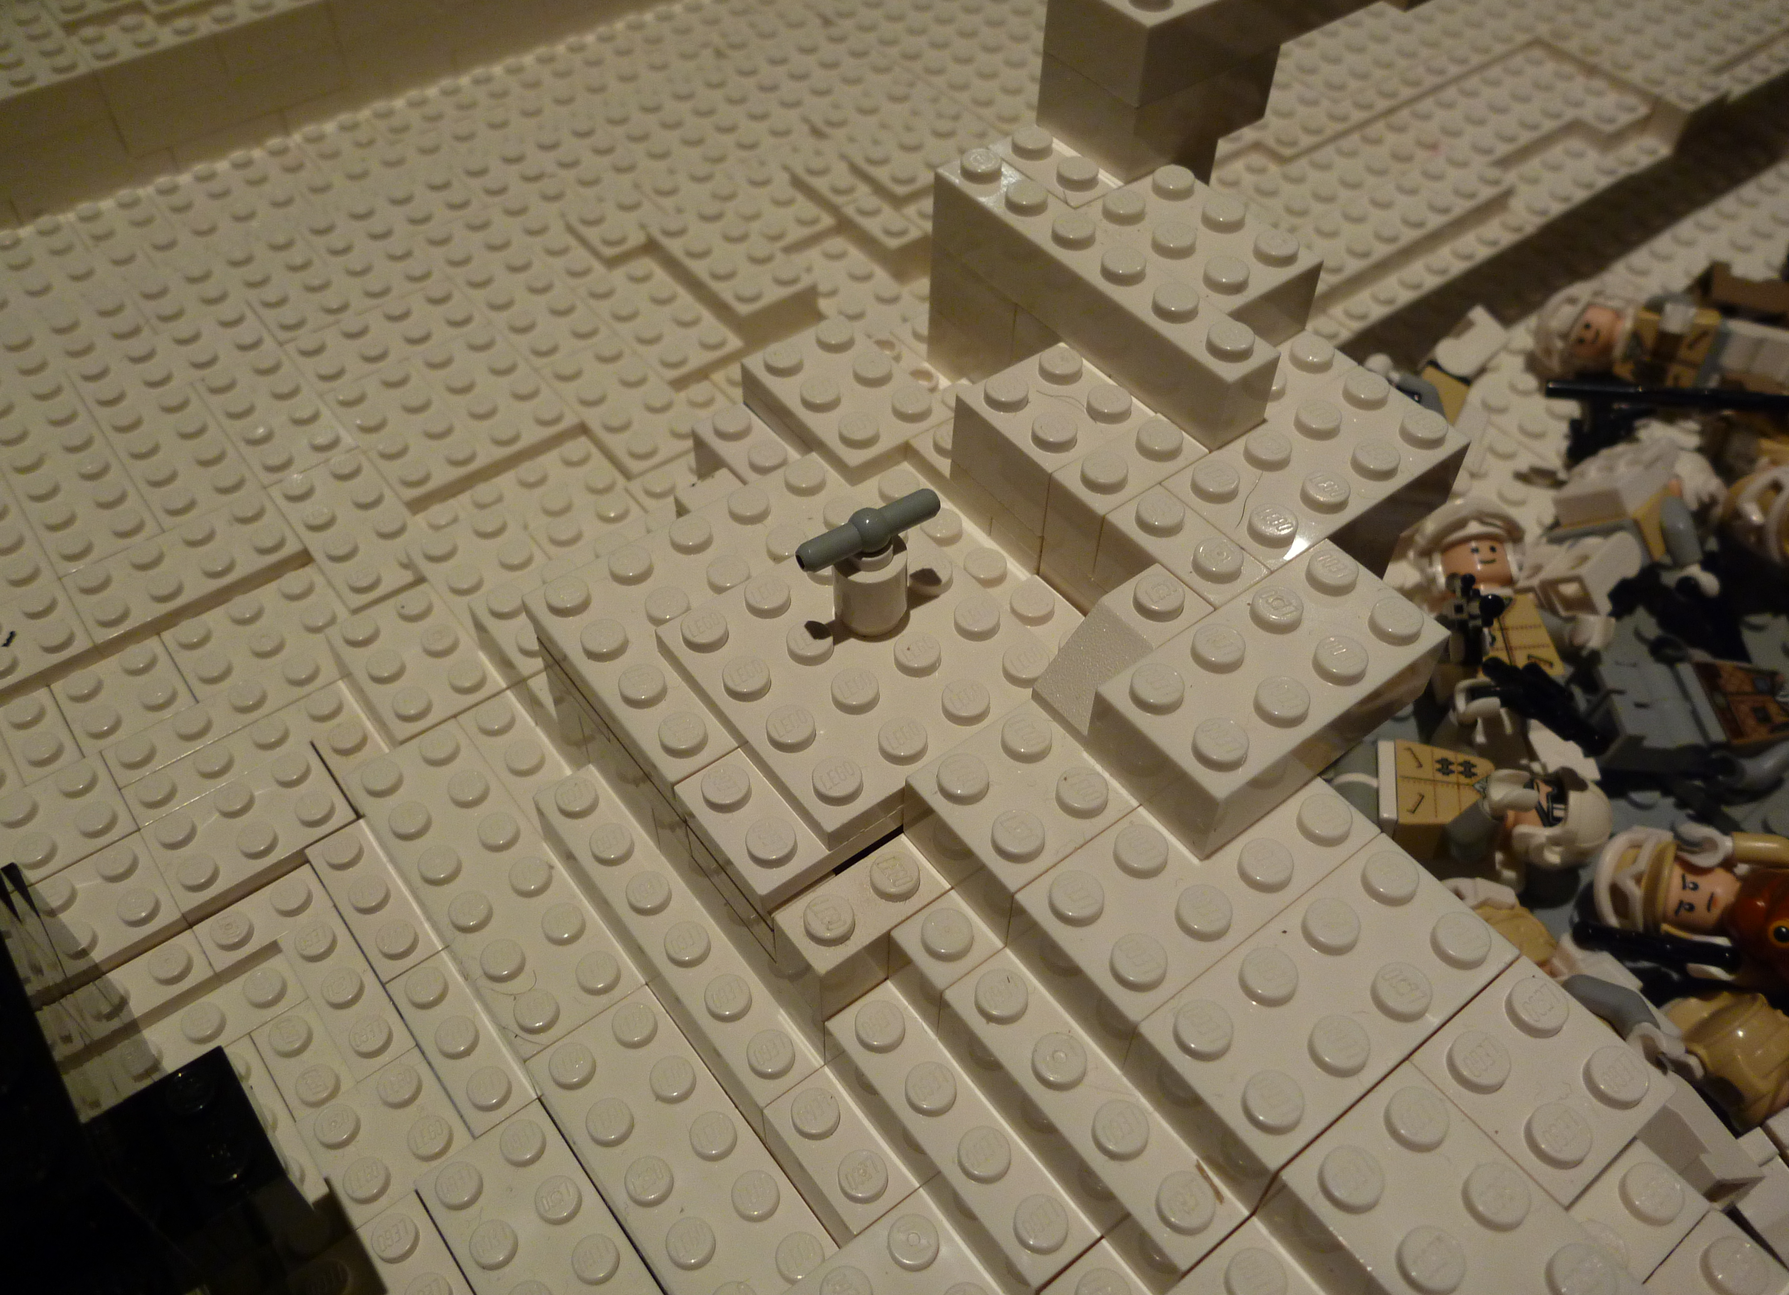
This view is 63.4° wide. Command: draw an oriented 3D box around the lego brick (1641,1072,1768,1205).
[{"bbox_3d":[0.070,0.044,0.128,0.007,0.009,0.010,-31,58,-24],"label":"lego brick"}]

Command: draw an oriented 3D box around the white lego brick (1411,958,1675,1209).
[{"bbox_3d":[0.054,0.038,0.125,0.016,0.011,0.016,-31,58,-24],"label":"white lego brick"}]

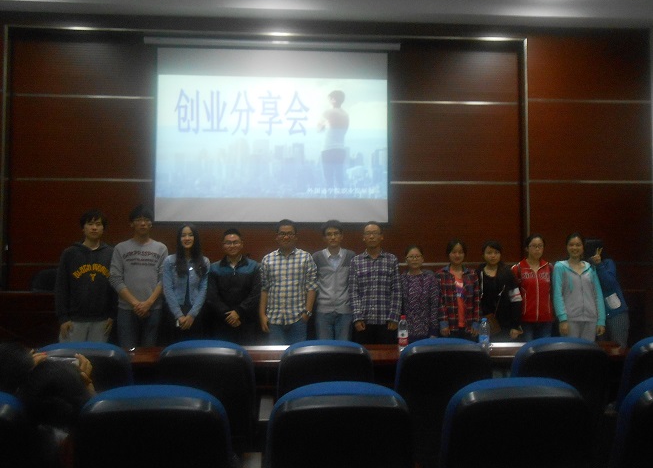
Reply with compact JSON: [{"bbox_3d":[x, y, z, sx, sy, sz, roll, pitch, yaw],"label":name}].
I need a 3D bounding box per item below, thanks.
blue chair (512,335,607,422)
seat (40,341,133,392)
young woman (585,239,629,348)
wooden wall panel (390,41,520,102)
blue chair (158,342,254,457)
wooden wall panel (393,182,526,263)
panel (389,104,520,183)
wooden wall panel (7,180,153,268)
[{"bbox_3d":[1.197,1.038,3.186,0.540,0.980,0.600,0,-2,-4],"label":"blue chair"},{"bbox_3d":[-1.195,1.033,3.040,0.540,0.980,0.600,0,-2,-4],"label":"seat"},{"bbox_3d":[2.555,0.837,5.171,0.500,1.570,0.360,-1,-2,17],"label":"young woman"},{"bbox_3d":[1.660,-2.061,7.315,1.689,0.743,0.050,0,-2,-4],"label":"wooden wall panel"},{"bbox_3d":[-0.620,1.035,3.092,0.540,0.980,0.600,0,-2,-4],"label":"blue chair"},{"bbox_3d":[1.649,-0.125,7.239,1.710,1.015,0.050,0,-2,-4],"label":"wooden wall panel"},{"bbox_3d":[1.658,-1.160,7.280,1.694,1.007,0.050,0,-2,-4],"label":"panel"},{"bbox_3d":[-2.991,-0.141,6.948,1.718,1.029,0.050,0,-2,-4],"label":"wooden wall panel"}]

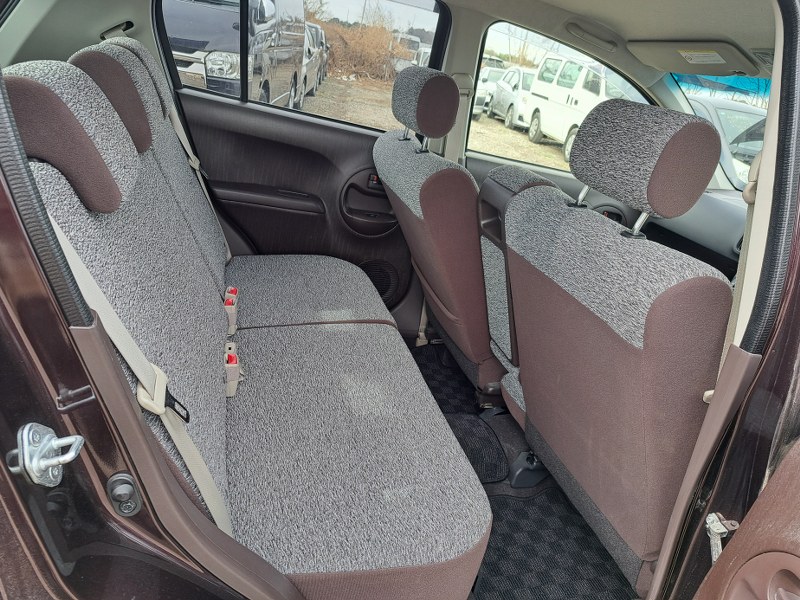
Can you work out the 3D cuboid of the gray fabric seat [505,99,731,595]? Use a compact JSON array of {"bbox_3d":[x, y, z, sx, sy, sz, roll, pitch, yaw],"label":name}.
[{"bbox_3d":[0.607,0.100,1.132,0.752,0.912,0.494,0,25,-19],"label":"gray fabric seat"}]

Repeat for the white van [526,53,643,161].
[{"bbox_3d":[4.038,-3.831,11.082,1.690,1.950,4.450,5,24,-9],"label":"white van"}]

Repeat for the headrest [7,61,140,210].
[{"bbox_3d":[-0.424,-0.213,0.699,0.155,0.165,0.250,-11,28,-14],"label":"headrest"}]

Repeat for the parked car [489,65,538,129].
[{"bbox_3d":[3.791,-5.726,15.899,1.700,1.480,4.300,5,24,-9],"label":"parked car"}]

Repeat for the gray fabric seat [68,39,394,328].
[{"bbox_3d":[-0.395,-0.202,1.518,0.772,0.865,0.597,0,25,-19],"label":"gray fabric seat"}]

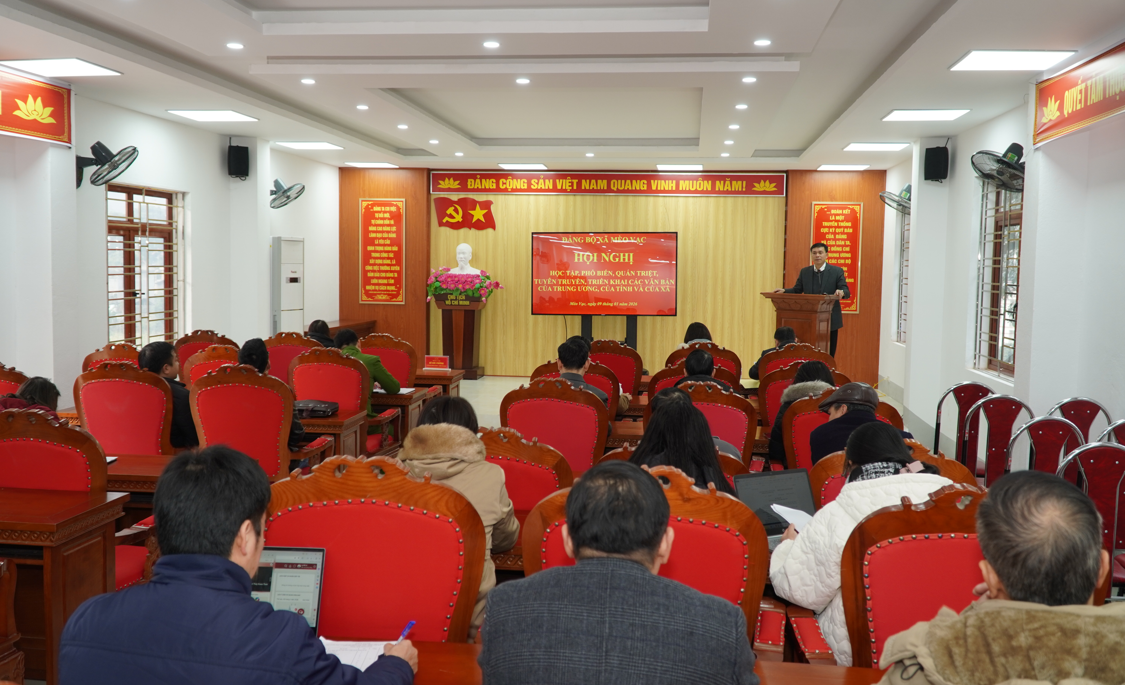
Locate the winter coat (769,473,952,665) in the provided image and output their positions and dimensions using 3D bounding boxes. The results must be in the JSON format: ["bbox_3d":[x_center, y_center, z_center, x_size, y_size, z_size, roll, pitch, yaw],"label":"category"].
[{"bbox_3d":[0.778,0.637,2.377,0.520,0.659,0.500,0,5,-7],"label":"winter coat"}]

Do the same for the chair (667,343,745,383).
[{"bbox_3d":[1.060,0.532,7.137,0.660,1.110,0.650,2,5,8],"label":"chair"}]

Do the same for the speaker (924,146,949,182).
[{"bbox_3d":[3.240,-1.544,8.111,0.180,0.265,0.170,5,6,39],"label":"speaker"}]

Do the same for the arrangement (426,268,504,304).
[{"bbox_3d":[-1.186,-0.681,11.343,0.930,0.420,0.500,2,5,8],"label":"arrangement"}]

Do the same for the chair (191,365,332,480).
[{"bbox_3d":[-1.625,0.635,5.248,0.590,1.080,0.630,2,5,12],"label":"chair"}]

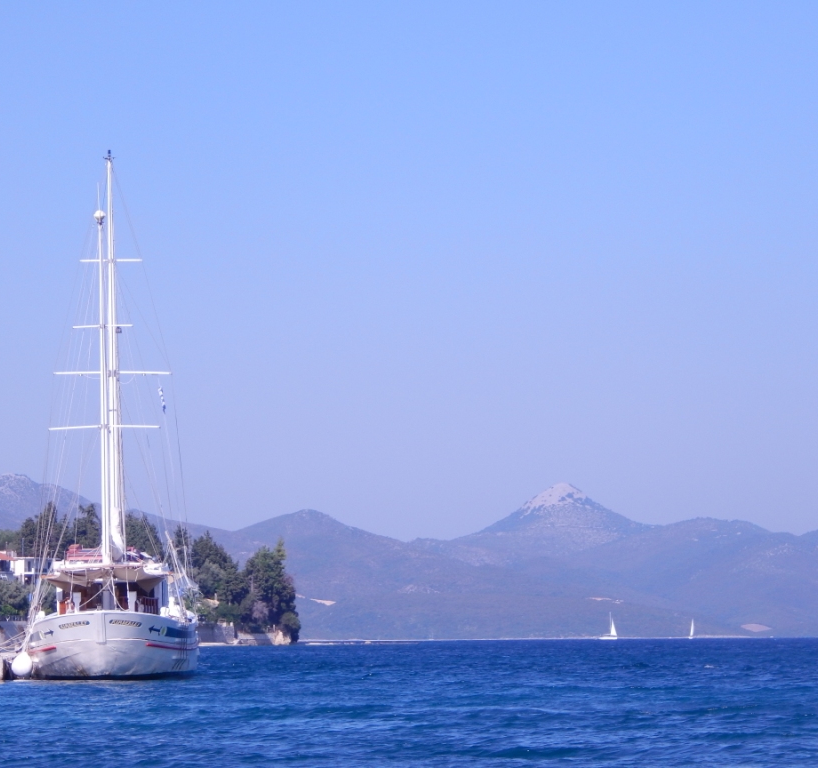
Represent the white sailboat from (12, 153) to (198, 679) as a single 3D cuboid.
[{"bbox_3d":[-12.191,1.093,159.424,6.800,21.800,25.500,0,-4,-2],"label":"white sailboat"}]

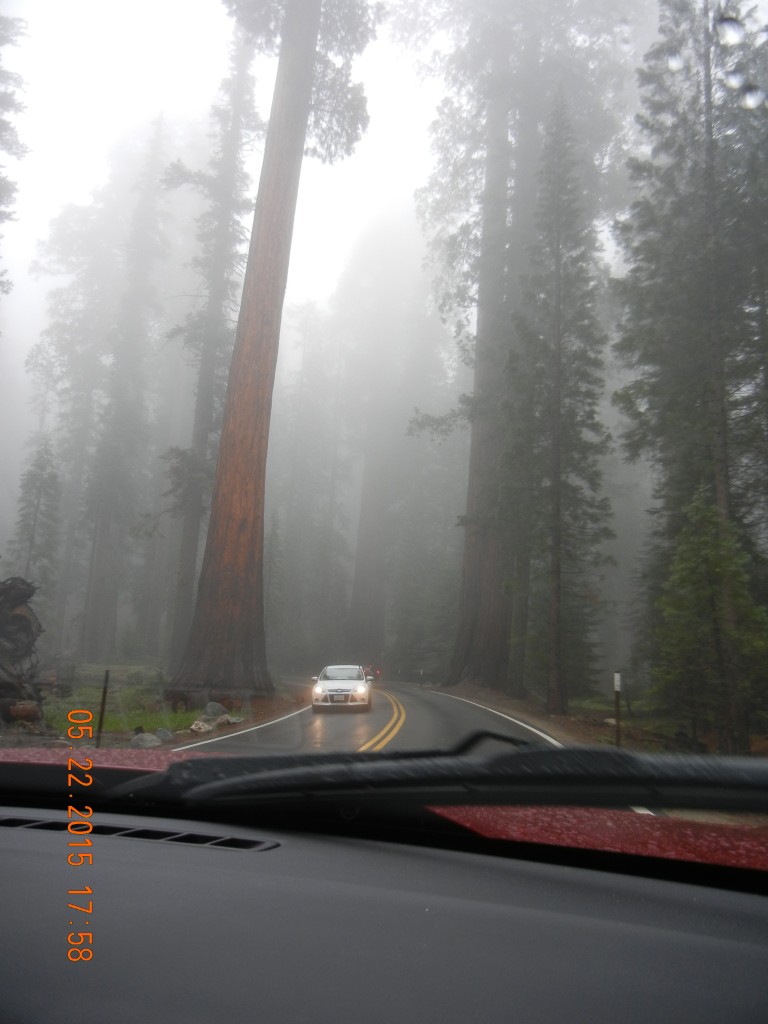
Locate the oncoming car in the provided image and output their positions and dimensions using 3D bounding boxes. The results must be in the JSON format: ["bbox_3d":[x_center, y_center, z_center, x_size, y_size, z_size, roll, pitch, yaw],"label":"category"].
[{"bbox_3d":[-1.360,5.830,29.500,1.850,1.470,4.450,1,-11,1],"label":"oncoming car"}]

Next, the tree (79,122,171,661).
[{"bbox_3d":[-26.559,-14.630,96.187,8.800,61.300,8.800,3,-11,0],"label":"tree"}]

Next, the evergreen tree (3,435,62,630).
[{"bbox_3d":[-27.088,2.112,67.292,4.500,16.900,4.500,3,-11,0],"label":"evergreen tree"}]

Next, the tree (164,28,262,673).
[{"bbox_3d":[-14.548,-15.269,74.347,7.300,57.350,7.300,3,-11,0],"label":"tree"}]

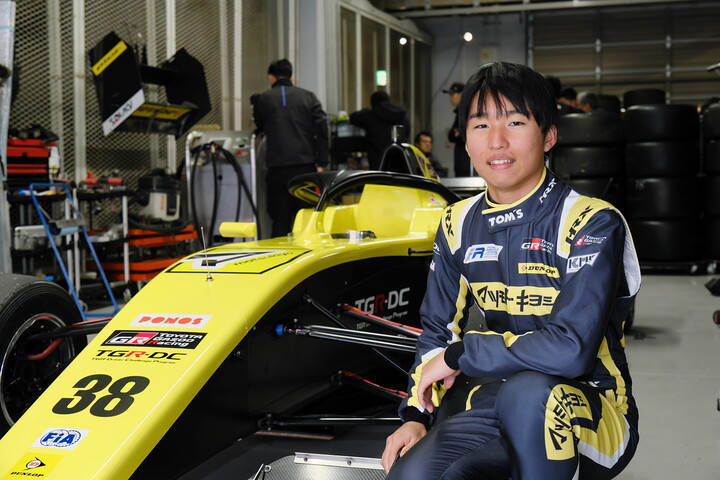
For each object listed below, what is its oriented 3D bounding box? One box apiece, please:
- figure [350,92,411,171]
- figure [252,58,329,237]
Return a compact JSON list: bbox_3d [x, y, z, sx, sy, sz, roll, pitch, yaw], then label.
[{"bbox_3d":[0.220,-0.690,9.800,0.540,1.650,0.480,-2,4,-34],"label":"figure"},{"bbox_3d":[-0.550,-0.580,7.600,0.600,1.710,0.420,0,4,0],"label":"figure"}]

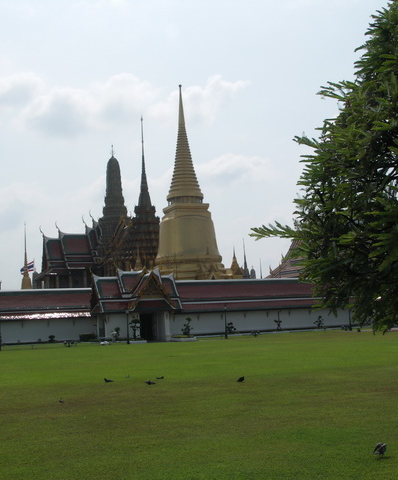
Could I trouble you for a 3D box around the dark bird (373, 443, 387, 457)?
[{"bbox_3d":[2.114,2.448,8.233,0.130,0.180,0.240,-9,-9,44],"label":"dark bird"}]

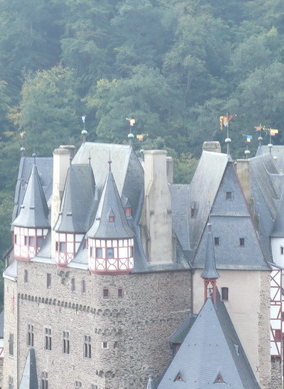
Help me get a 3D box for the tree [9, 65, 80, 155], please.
[{"bbox_3d":[-13.025,-10.153,370.000,9.400,14.500,9.400,0,8,0],"label":"tree"}]

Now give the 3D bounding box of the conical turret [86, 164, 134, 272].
[{"bbox_3d":[-2.533,1.910,230.000,3.900,9.200,3.900,-3,8,-20],"label":"conical turret"}]

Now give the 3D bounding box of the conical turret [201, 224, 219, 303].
[{"bbox_3d":[5.565,5.605,225.000,1.450,6.250,1.450,0,8,0],"label":"conical turret"}]

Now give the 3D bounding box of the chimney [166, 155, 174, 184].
[{"bbox_3d":[2.349,-2.001,241.000,0.900,2.400,0.900,-4,8,-27],"label":"chimney"}]

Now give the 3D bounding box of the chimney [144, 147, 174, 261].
[{"bbox_3d":[1.382,1.089,232.000,2.000,9.400,1.700,-4,8,-27],"label":"chimney"}]

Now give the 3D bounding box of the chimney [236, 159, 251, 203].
[{"bbox_3d":[8.802,-1.122,239.000,1.200,3.900,1.100,-3,8,-25],"label":"chimney"}]

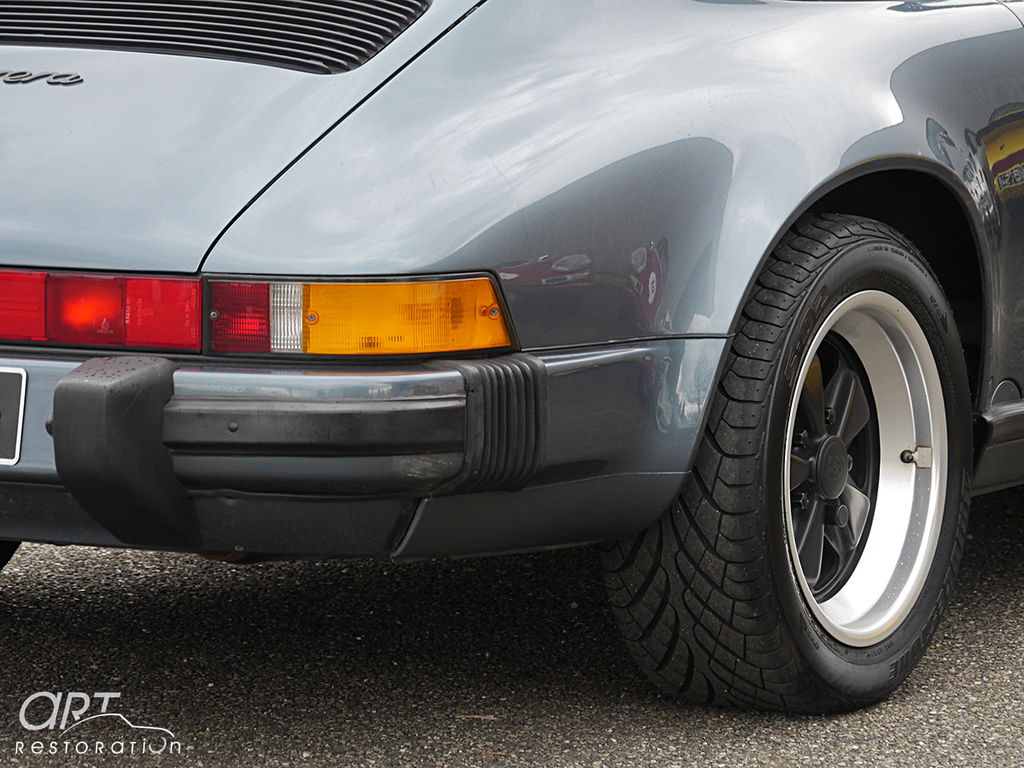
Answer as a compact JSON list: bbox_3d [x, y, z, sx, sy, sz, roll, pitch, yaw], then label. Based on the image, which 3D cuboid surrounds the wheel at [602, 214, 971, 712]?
[{"bbox_3d":[0.345,0.097,6.394,0.232,0.624,0.631,4,7,31],"label":"wheel"}]

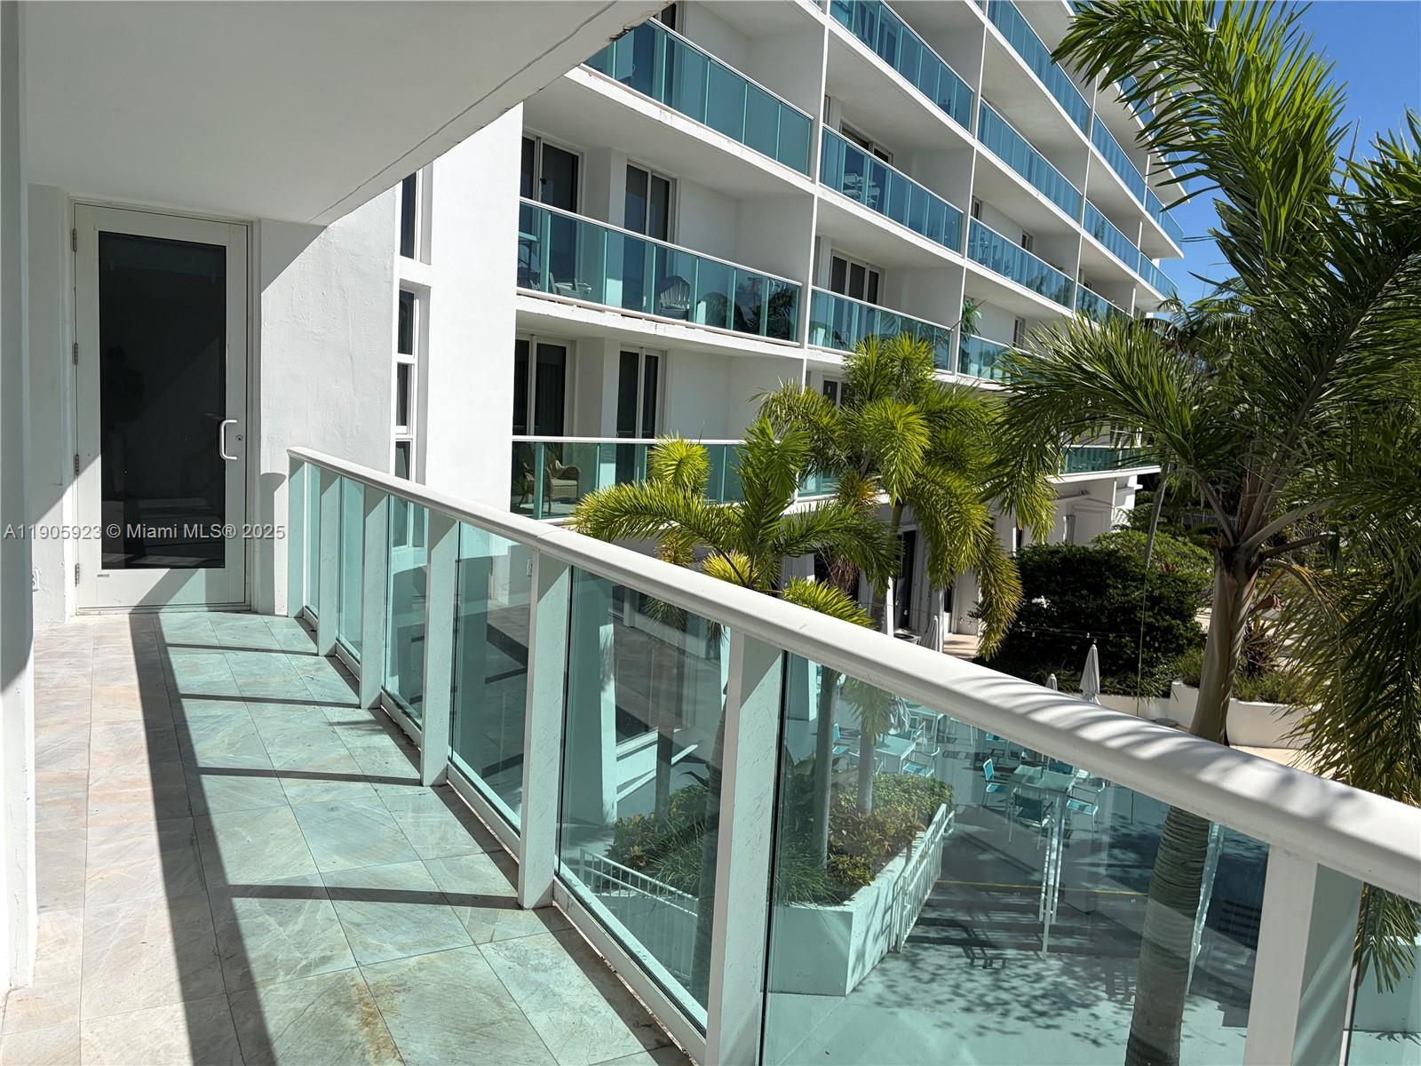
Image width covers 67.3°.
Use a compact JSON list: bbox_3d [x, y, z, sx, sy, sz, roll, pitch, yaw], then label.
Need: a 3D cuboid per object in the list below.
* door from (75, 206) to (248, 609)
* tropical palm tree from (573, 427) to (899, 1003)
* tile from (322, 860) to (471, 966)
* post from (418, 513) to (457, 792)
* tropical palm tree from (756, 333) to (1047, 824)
[{"bbox_3d":[-3.438,-0.748,6.721,0.938,2.436,0.050,0,7,-30],"label":"door"},{"bbox_3d":[0.081,2.085,10.940,3.200,6.350,3.200,4,6,1],"label":"tropical palm tree"},{"bbox_3d":[-0.903,1.078,3.052,0.305,0.014,0.602,0,7,-30],"label":"tile"},{"bbox_3d":[-1.022,0.427,4.048,0.110,1.050,0.048,0,7,-30],"label":"post"},{"bbox_3d":[2.660,0.723,15.361,4.000,6.850,4.000,5,6,10],"label":"tropical palm tree"}]

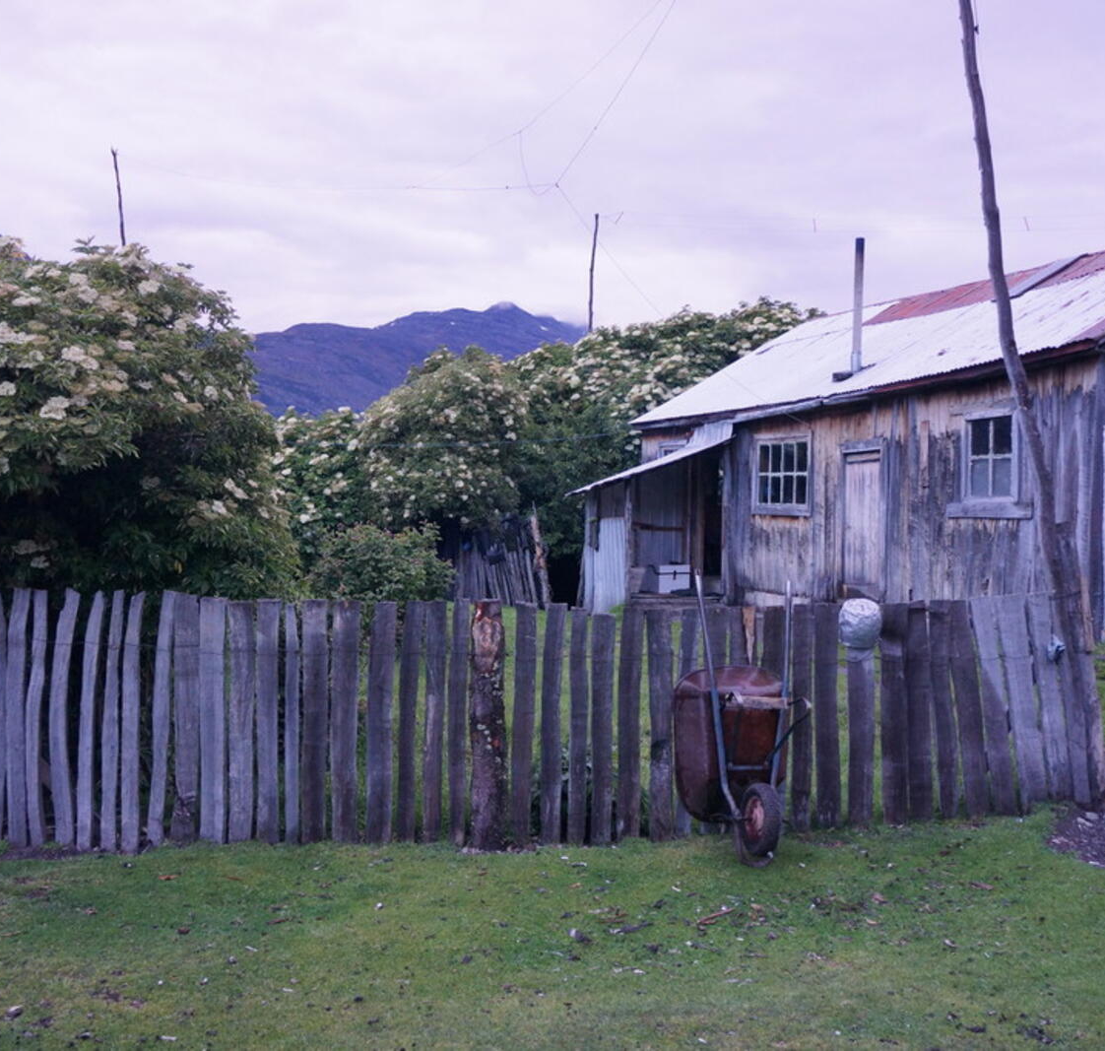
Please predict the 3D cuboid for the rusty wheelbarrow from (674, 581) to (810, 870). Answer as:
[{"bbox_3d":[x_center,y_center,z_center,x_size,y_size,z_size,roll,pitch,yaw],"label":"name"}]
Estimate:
[{"bbox_3d":[0.940,0.950,5.930,0.630,1.400,0.600,0,-6,-18],"label":"rusty wheelbarrow"}]

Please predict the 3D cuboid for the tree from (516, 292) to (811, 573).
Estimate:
[{"bbox_3d":[2.200,-1.500,22.300,6.000,5.500,4.800,0,0,0],"label":"tree"}]

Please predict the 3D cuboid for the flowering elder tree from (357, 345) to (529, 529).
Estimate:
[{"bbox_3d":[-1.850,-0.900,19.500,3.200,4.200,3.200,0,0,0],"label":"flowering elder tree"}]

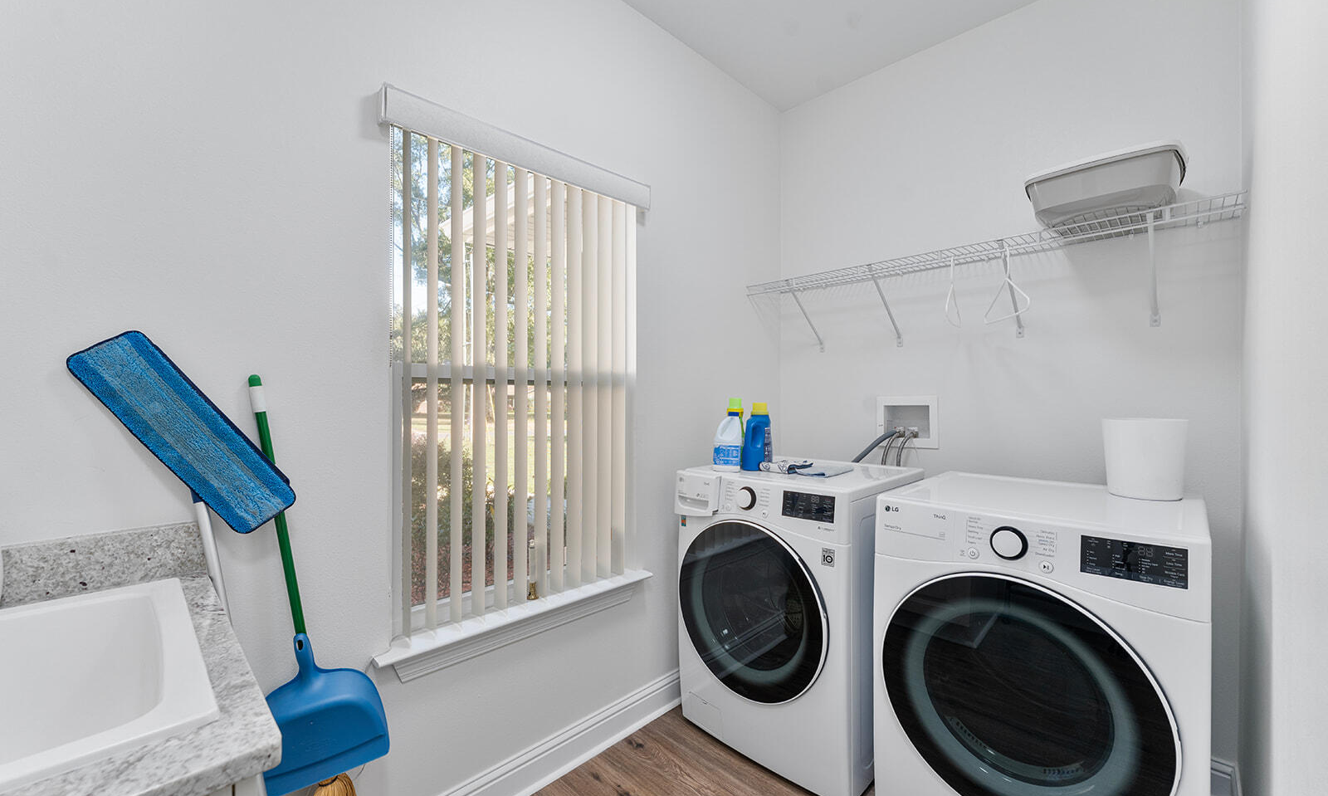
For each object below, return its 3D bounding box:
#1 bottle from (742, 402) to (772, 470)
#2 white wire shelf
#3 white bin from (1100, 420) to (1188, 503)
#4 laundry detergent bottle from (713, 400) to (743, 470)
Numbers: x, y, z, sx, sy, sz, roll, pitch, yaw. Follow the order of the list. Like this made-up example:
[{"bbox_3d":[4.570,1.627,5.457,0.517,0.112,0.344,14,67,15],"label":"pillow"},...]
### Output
[{"bbox_3d":[0.379,0.156,2.120,0.130,0.270,0.085,0,0,-39],"label":"bottle"},{"bbox_3d":[1.095,-0.394,2.070,1.630,0.320,0.305,0,0,45],"label":"white wire shelf"},{"bbox_3d":[1.433,0.177,1.542,0.188,0.228,0.188,0,0,44],"label":"white bin"},{"bbox_3d":[0.256,0.153,2.080,0.117,0.275,0.092,0,0,18],"label":"laundry detergent bottle"}]

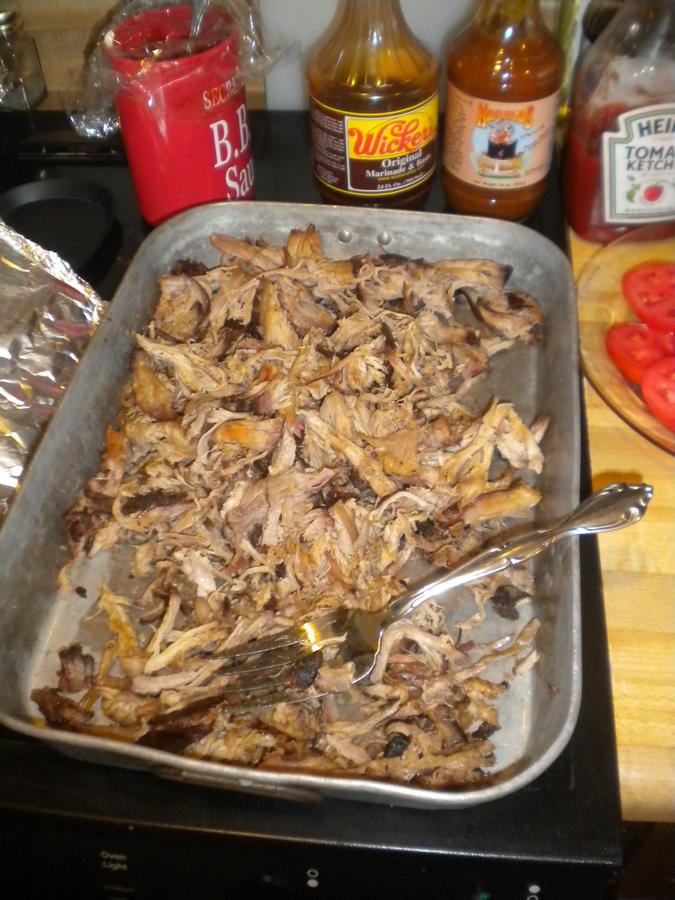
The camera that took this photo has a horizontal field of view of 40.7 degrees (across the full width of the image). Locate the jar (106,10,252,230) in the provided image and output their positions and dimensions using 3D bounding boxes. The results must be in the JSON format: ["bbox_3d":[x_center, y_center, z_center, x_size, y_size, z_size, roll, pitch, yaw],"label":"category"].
[{"bbox_3d":[-0.107,-0.231,0.641,0.088,0.122,0.088,-2,47,2],"label":"jar"}]

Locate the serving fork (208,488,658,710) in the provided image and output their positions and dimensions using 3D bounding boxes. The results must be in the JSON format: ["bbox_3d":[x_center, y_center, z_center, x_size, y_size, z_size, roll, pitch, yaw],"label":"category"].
[{"bbox_3d":[0.043,0.060,0.376,0.192,0.024,0.036,-25,48,1],"label":"serving fork"}]

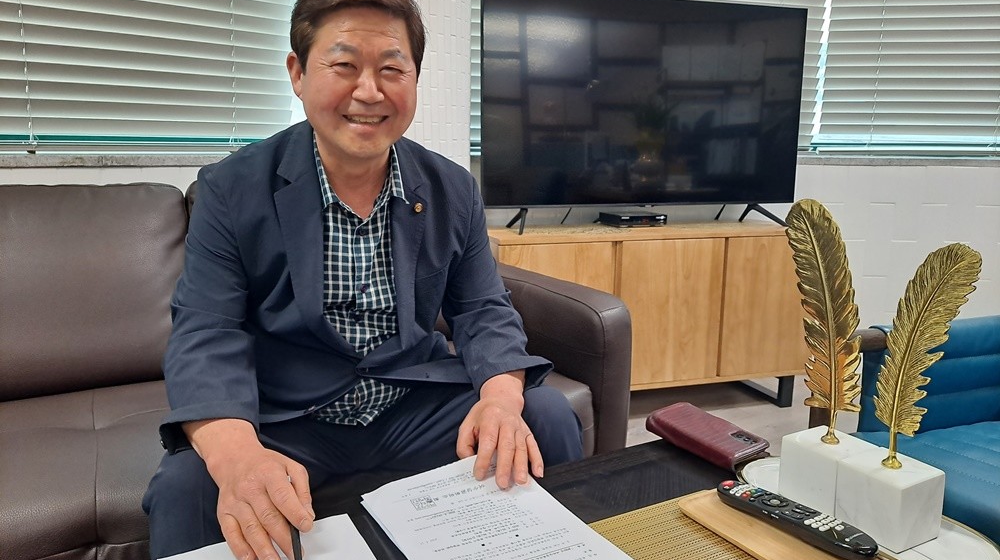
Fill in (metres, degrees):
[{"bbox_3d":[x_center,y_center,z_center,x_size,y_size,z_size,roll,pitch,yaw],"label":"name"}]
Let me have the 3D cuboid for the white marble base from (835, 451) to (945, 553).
[{"bbox_3d":[0.441,0.248,0.789,0.076,0.075,0.078,-5,11,-27],"label":"white marble base"}]

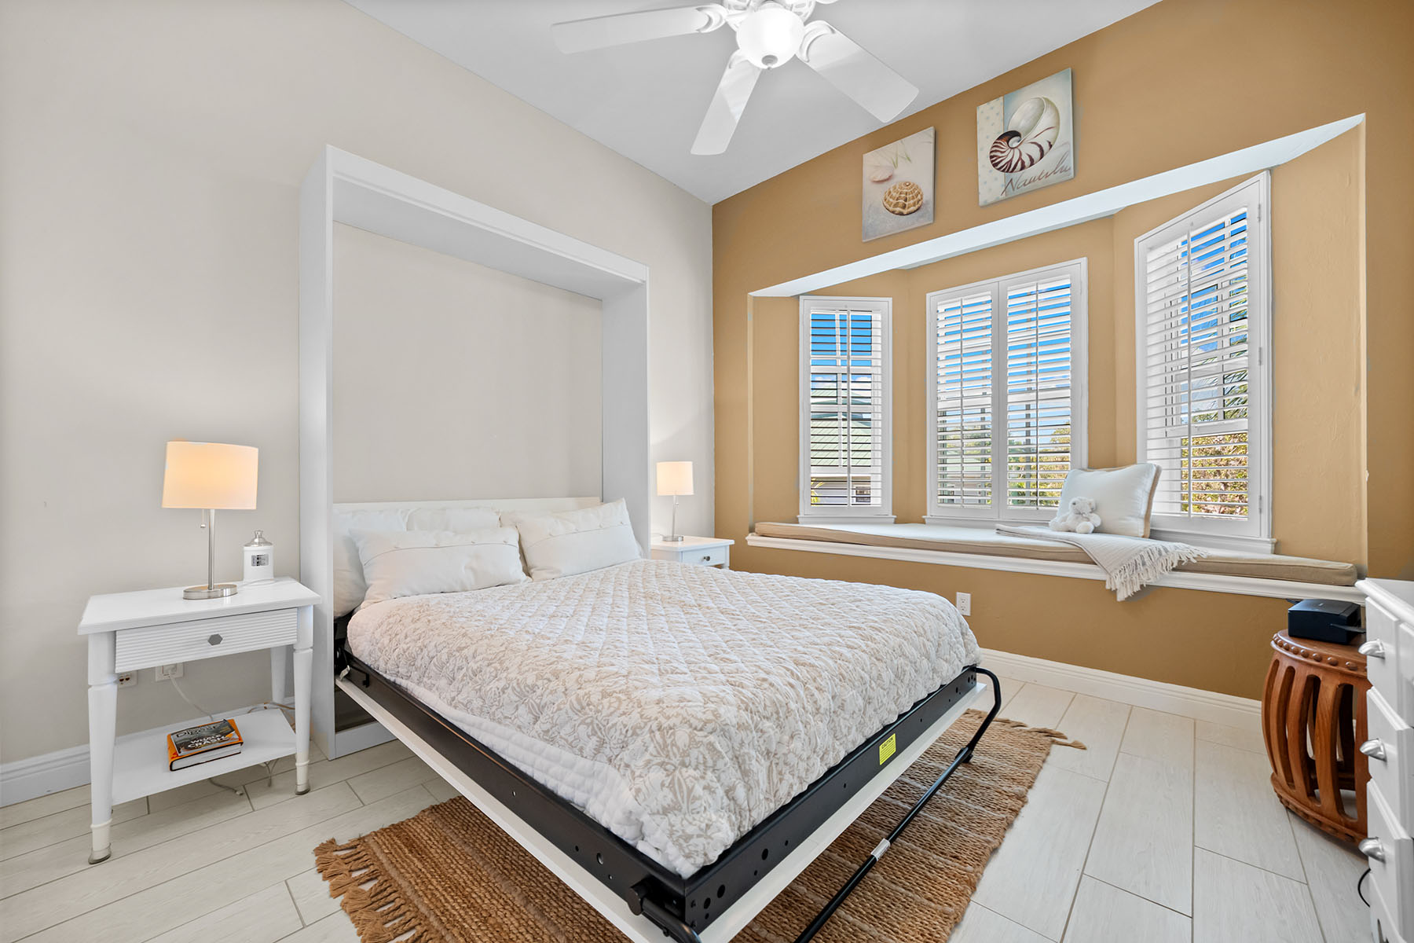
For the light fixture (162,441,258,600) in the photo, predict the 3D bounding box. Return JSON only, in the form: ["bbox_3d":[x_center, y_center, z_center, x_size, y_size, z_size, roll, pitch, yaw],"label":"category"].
[{"bbox_3d":[-1.611,0.159,1.657,0.219,0.490,0.219,0,0,43],"label":"light fixture"}]

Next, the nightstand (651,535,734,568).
[{"bbox_3d":[-0.151,0.735,3.173,0.443,0.610,0.448,0,0,42],"label":"nightstand"}]

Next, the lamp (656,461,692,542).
[{"bbox_3d":[-0.208,0.196,3.320,0.240,0.520,0.240,0,0,0],"label":"lamp"}]

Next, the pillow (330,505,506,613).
[{"bbox_3d":[-1.205,0.352,2.190,0.650,0.400,0.180,0,-23,-46],"label":"pillow"}]

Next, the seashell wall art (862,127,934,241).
[{"bbox_3d":[1.095,-1.640,2.946,0.411,0.521,0.028,0,0,41],"label":"seashell wall art"}]

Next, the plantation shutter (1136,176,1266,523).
[{"bbox_3d":[2.318,-0.465,2.434,0.050,1.511,0.587,0,0,-2],"label":"plantation shutter"}]

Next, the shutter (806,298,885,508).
[{"bbox_3d":[1.000,-0.466,3.665,0.622,1.520,0.060,0,0,-5],"label":"shutter"}]

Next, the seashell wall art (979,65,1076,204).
[{"bbox_3d":[1.570,-1.639,2.534,0.399,0.521,0.028,-2,-1,41],"label":"seashell wall art"}]

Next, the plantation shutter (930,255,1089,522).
[{"bbox_3d":[1.907,-0.472,3.315,0.880,1.535,0.060,-1,-1,41],"label":"plantation shutter"}]

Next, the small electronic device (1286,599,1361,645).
[{"bbox_3d":[1.965,0.477,1.625,0.210,0.085,0.120,0,-1,-36],"label":"small electronic device"}]

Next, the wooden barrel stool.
[{"bbox_3d":[1.925,0.768,1.478,0.430,0.495,0.430,0,-1,-38],"label":"wooden barrel stool"}]

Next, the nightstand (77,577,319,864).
[{"bbox_3d":[-1.617,0.724,1.655,0.456,0.640,0.503,0,0,43],"label":"nightstand"}]

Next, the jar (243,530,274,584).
[{"bbox_3d":[-1.695,0.323,1.930,0.088,0.200,0.088,-1,-1,44],"label":"jar"}]

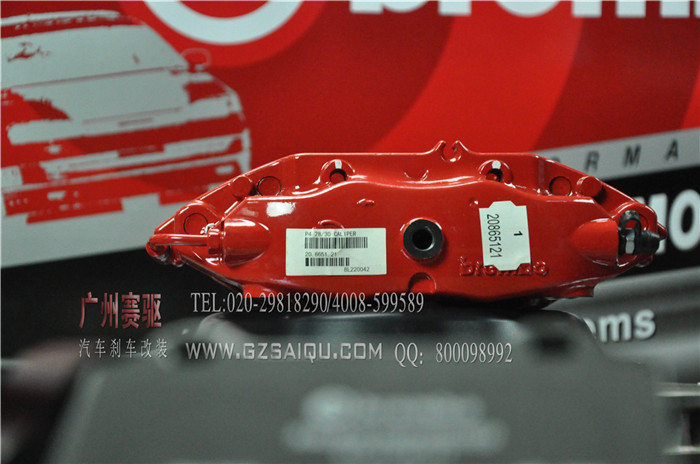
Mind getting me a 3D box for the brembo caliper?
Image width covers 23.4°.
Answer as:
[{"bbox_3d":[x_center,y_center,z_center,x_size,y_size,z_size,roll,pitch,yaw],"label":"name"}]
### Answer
[{"bbox_3d":[0.029,-0.004,0.850,0.258,0.078,0.125,0,4,-2],"label":"brembo caliper"}]

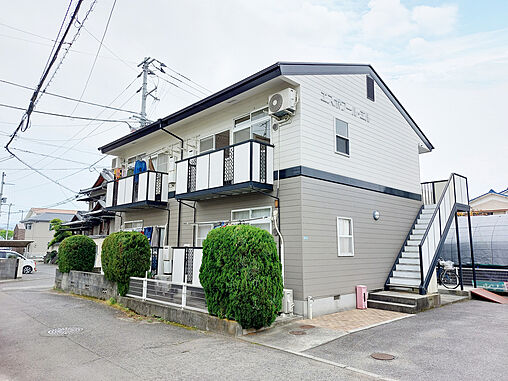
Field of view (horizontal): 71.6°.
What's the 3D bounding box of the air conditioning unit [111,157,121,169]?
[{"bbox_3d":[-6.381,-1.206,16.310,0.280,0.540,0.700,8,-11,-43],"label":"air conditioning unit"}]

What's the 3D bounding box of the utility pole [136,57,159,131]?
[{"bbox_3d":[-6.393,-1.664,20.126,1.150,12.600,1.300,8,-11,-43],"label":"utility pole"}]

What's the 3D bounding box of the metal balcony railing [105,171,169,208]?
[{"bbox_3d":[-4.834,0.098,14.281,0.860,1.210,3.680,8,-11,-43],"label":"metal balcony railing"}]

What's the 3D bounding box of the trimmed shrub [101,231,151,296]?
[{"bbox_3d":[-3.915,2.224,10.791,1.440,1.850,1.440,8,-11,-43],"label":"trimmed shrub"}]

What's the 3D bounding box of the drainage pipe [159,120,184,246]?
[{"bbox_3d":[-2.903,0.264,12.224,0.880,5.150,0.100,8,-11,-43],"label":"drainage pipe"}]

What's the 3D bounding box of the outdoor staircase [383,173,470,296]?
[{"bbox_3d":[6.125,1.328,12.214,5.100,4.030,1.280,8,-11,-43],"label":"outdoor staircase"}]

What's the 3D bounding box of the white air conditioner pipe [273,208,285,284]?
[{"bbox_3d":[0.641,1.444,8.911,0.100,1.900,0.430,8,-11,-43],"label":"white air conditioner pipe"}]

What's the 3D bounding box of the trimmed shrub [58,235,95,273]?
[{"bbox_3d":[-7.010,2.609,13.967,1.360,1.570,1.360,8,-11,-43],"label":"trimmed shrub"}]

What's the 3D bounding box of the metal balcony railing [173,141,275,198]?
[{"bbox_3d":[-0.982,-0.446,10.323,0.880,1.230,3.520,8,-11,-43],"label":"metal balcony railing"}]

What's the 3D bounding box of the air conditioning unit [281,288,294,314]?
[{"bbox_3d":[0.590,2.681,8.561,0.280,0.550,0.730,8,-11,-43],"label":"air conditioning unit"}]

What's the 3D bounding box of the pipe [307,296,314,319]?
[{"bbox_3d":[1.327,2.754,8.274,0.120,0.530,0.110,8,-11,-43],"label":"pipe"}]

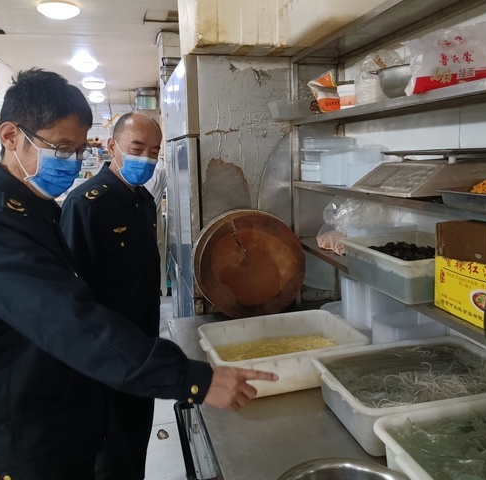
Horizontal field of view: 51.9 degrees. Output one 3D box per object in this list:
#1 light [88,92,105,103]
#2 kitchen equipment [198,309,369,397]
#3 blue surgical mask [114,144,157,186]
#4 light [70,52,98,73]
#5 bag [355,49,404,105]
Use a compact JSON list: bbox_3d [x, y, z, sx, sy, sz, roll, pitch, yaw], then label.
[{"bbox_3d":[-2.870,-2.786,9.779,0.330,0.100,0.330,-5,10,-15],"label":"light"},{"bbox_3d":[0.114,0.350,1.554,0.460,0.129,0.335,-5,10,-16],"label":"kitchen equipment"},{"bbox_3d":[-0.327,-0.225,1.540,0.130,0.107,0.080,-10,33,-38],"label":"blue surgical mask"},{"bbox_3d":[-1.979,-2.191,6.214,0.335,0.100,0.335,-5,10,-16],"label":"light"},{"bbox_3d":[0.441,-0.524,1.615,0.165,0.180,0.150,1,10,15],"label":"bag"}]

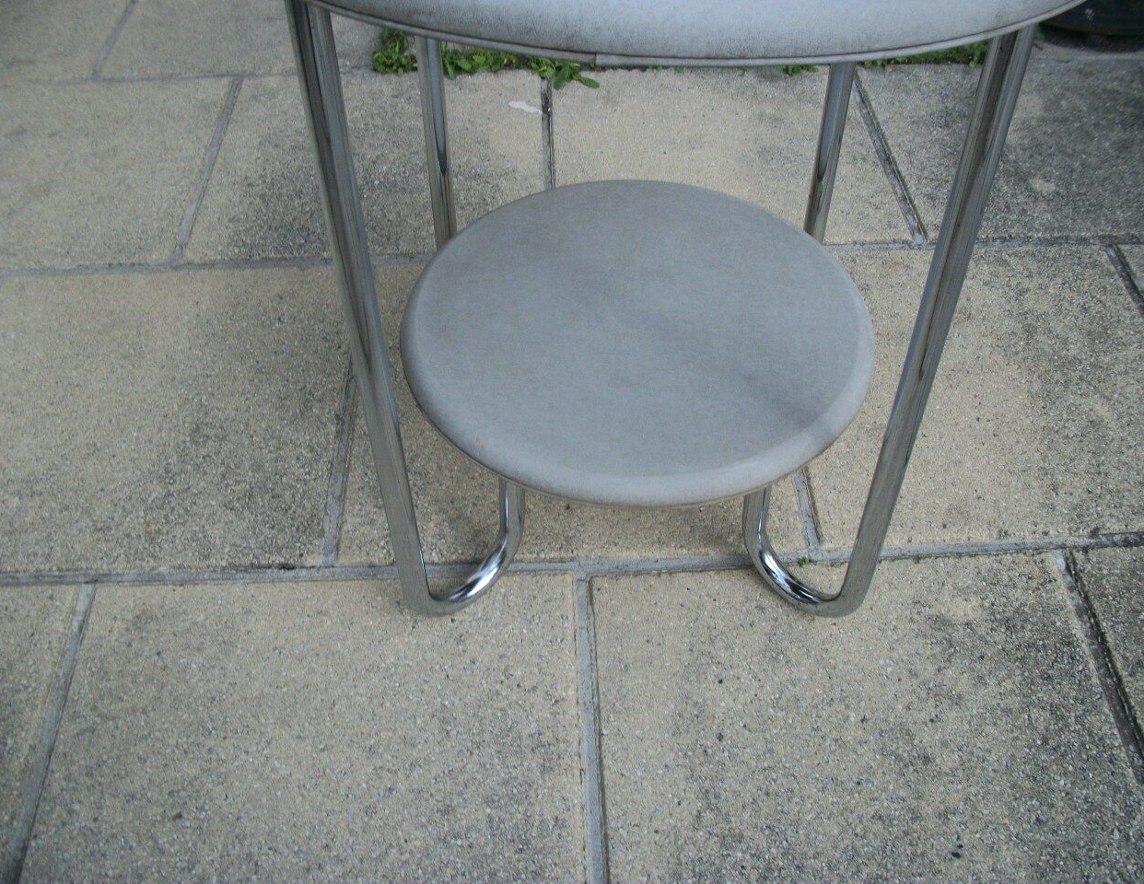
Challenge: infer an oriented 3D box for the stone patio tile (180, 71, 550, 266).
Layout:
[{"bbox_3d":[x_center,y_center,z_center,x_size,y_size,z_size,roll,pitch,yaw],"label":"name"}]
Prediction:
[{"bbox_3d":[-0.264,-0.379,1.509,0.448,0.040,0.448,-2,48,-1],"label":"stone patio tile"}]

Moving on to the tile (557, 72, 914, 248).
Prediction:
[{"bbox_3d":[0.198,-0.392,1.517,0.448,0.040,0.448,-2,48,-1],"label":"tile"}]

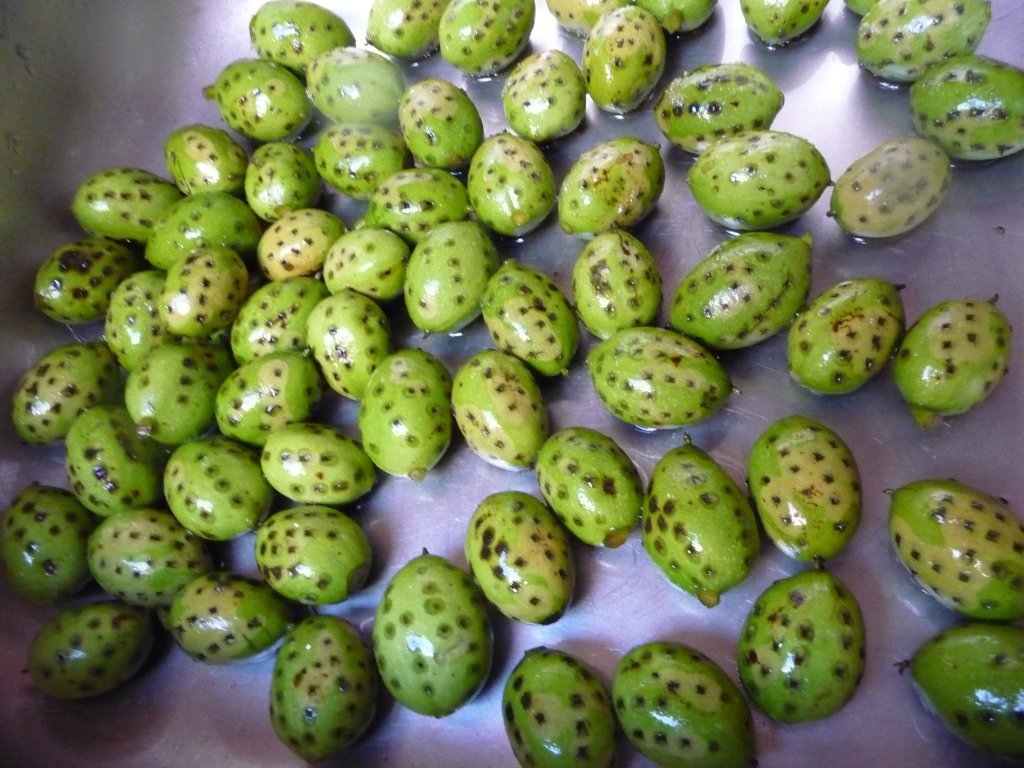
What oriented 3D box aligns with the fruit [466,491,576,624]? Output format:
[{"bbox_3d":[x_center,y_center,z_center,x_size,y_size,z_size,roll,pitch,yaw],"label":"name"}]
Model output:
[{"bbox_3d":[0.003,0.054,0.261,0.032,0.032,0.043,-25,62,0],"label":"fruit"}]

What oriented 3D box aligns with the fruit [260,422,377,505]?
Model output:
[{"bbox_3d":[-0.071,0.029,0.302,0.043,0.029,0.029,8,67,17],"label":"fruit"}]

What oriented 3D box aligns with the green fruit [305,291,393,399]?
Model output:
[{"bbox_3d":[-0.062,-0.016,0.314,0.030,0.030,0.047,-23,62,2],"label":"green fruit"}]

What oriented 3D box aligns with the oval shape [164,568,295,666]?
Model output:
[{"bbox_3d":[-0.099,0.082,0.291,0.045,0.029,0.029,9,68,14],"label":"oval shape"}]

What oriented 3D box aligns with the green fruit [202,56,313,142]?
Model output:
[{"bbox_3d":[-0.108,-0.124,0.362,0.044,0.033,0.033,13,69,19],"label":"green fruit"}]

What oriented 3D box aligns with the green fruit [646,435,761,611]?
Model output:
[{"bbox_3d":[0.055,0.041,0.244,0.031,0.031,0.047,-11,64,3],"label":"green fruit"}]

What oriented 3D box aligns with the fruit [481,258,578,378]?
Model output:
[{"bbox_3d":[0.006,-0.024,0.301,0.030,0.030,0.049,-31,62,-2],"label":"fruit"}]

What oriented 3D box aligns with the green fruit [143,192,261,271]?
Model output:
[{"bbox_3d":[-0.125,-0.060,0.339,0.046,0.032,0.032,-24,61,-3],"label":"green fruit"}]

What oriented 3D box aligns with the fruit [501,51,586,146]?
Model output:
[{"bbox_3d":[0.014,-0.122,0.351,0.033,0.033,0.040,23,72,19],"label":"fruit"}]

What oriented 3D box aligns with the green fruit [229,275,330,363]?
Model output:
[{"bbox_3d":[-0.094,-0.026,0.333,0.043,0.031,0.031,-40,65,-8],"label":"green fruit"}]

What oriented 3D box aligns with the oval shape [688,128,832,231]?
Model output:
[{"bbox_3d":[0.085,-0.070,0.287,0.047,0.033,0.033,4,66,9],"label":"oval shape"}]

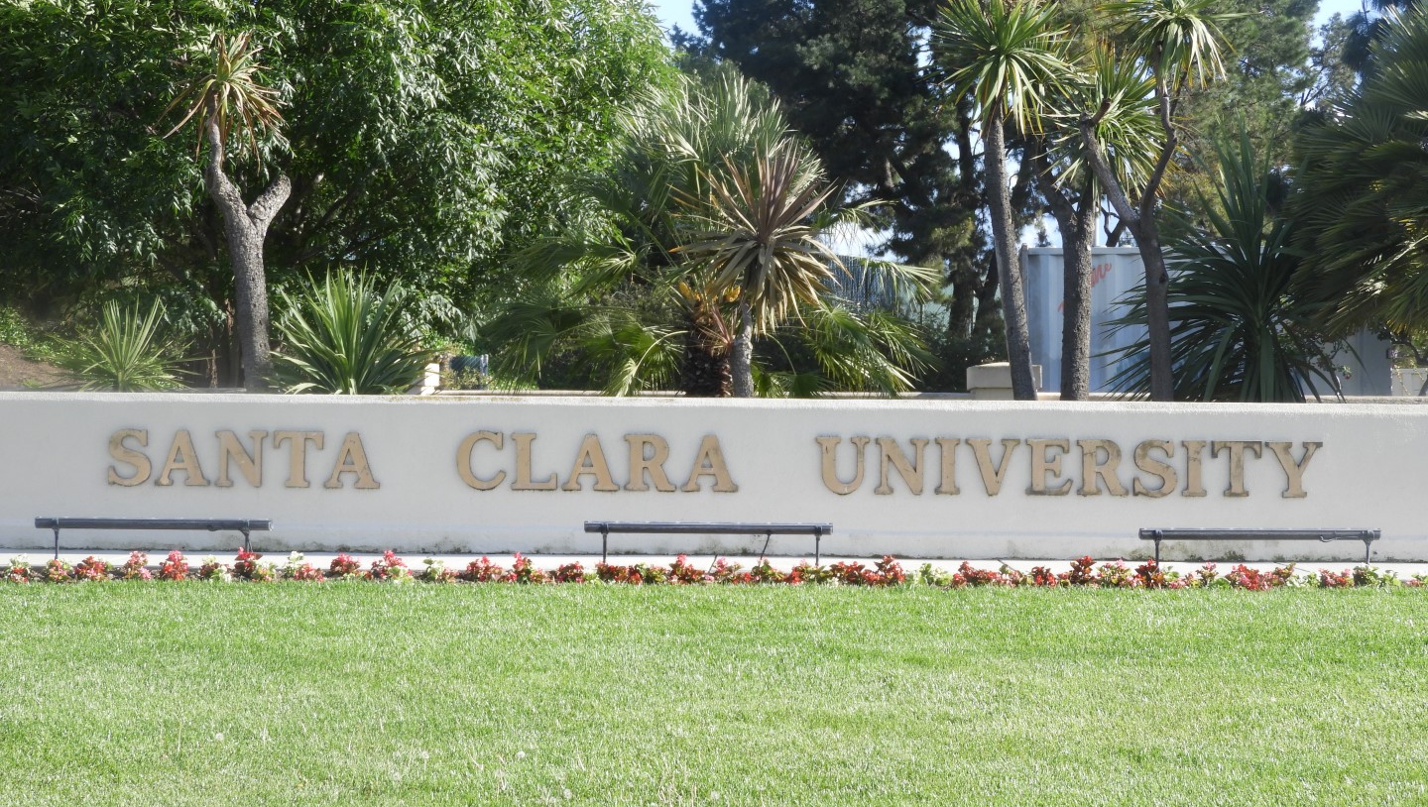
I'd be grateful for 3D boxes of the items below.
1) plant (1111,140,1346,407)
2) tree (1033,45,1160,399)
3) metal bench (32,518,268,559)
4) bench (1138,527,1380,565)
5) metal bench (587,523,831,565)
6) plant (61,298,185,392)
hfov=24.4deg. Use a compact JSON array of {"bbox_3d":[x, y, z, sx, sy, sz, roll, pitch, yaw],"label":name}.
[{"bbox_3d":[5.376,-1.370,34.800,2.506,2.988,2.300,0,1,0],"label":"plant"},{"bbox_3d":[4.047,-1.841,34.800,1.447,3.929,1.400,0,1,0],"label":"tree"},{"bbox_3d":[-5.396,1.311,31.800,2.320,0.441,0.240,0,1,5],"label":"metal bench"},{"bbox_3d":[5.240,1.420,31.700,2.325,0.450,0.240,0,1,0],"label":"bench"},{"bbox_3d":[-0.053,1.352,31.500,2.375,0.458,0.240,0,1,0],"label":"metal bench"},{"bbox_3d":[-6.217,-0.535,34.800,1.388,1.153,1.350,0,1,0],"label":"plant"}]

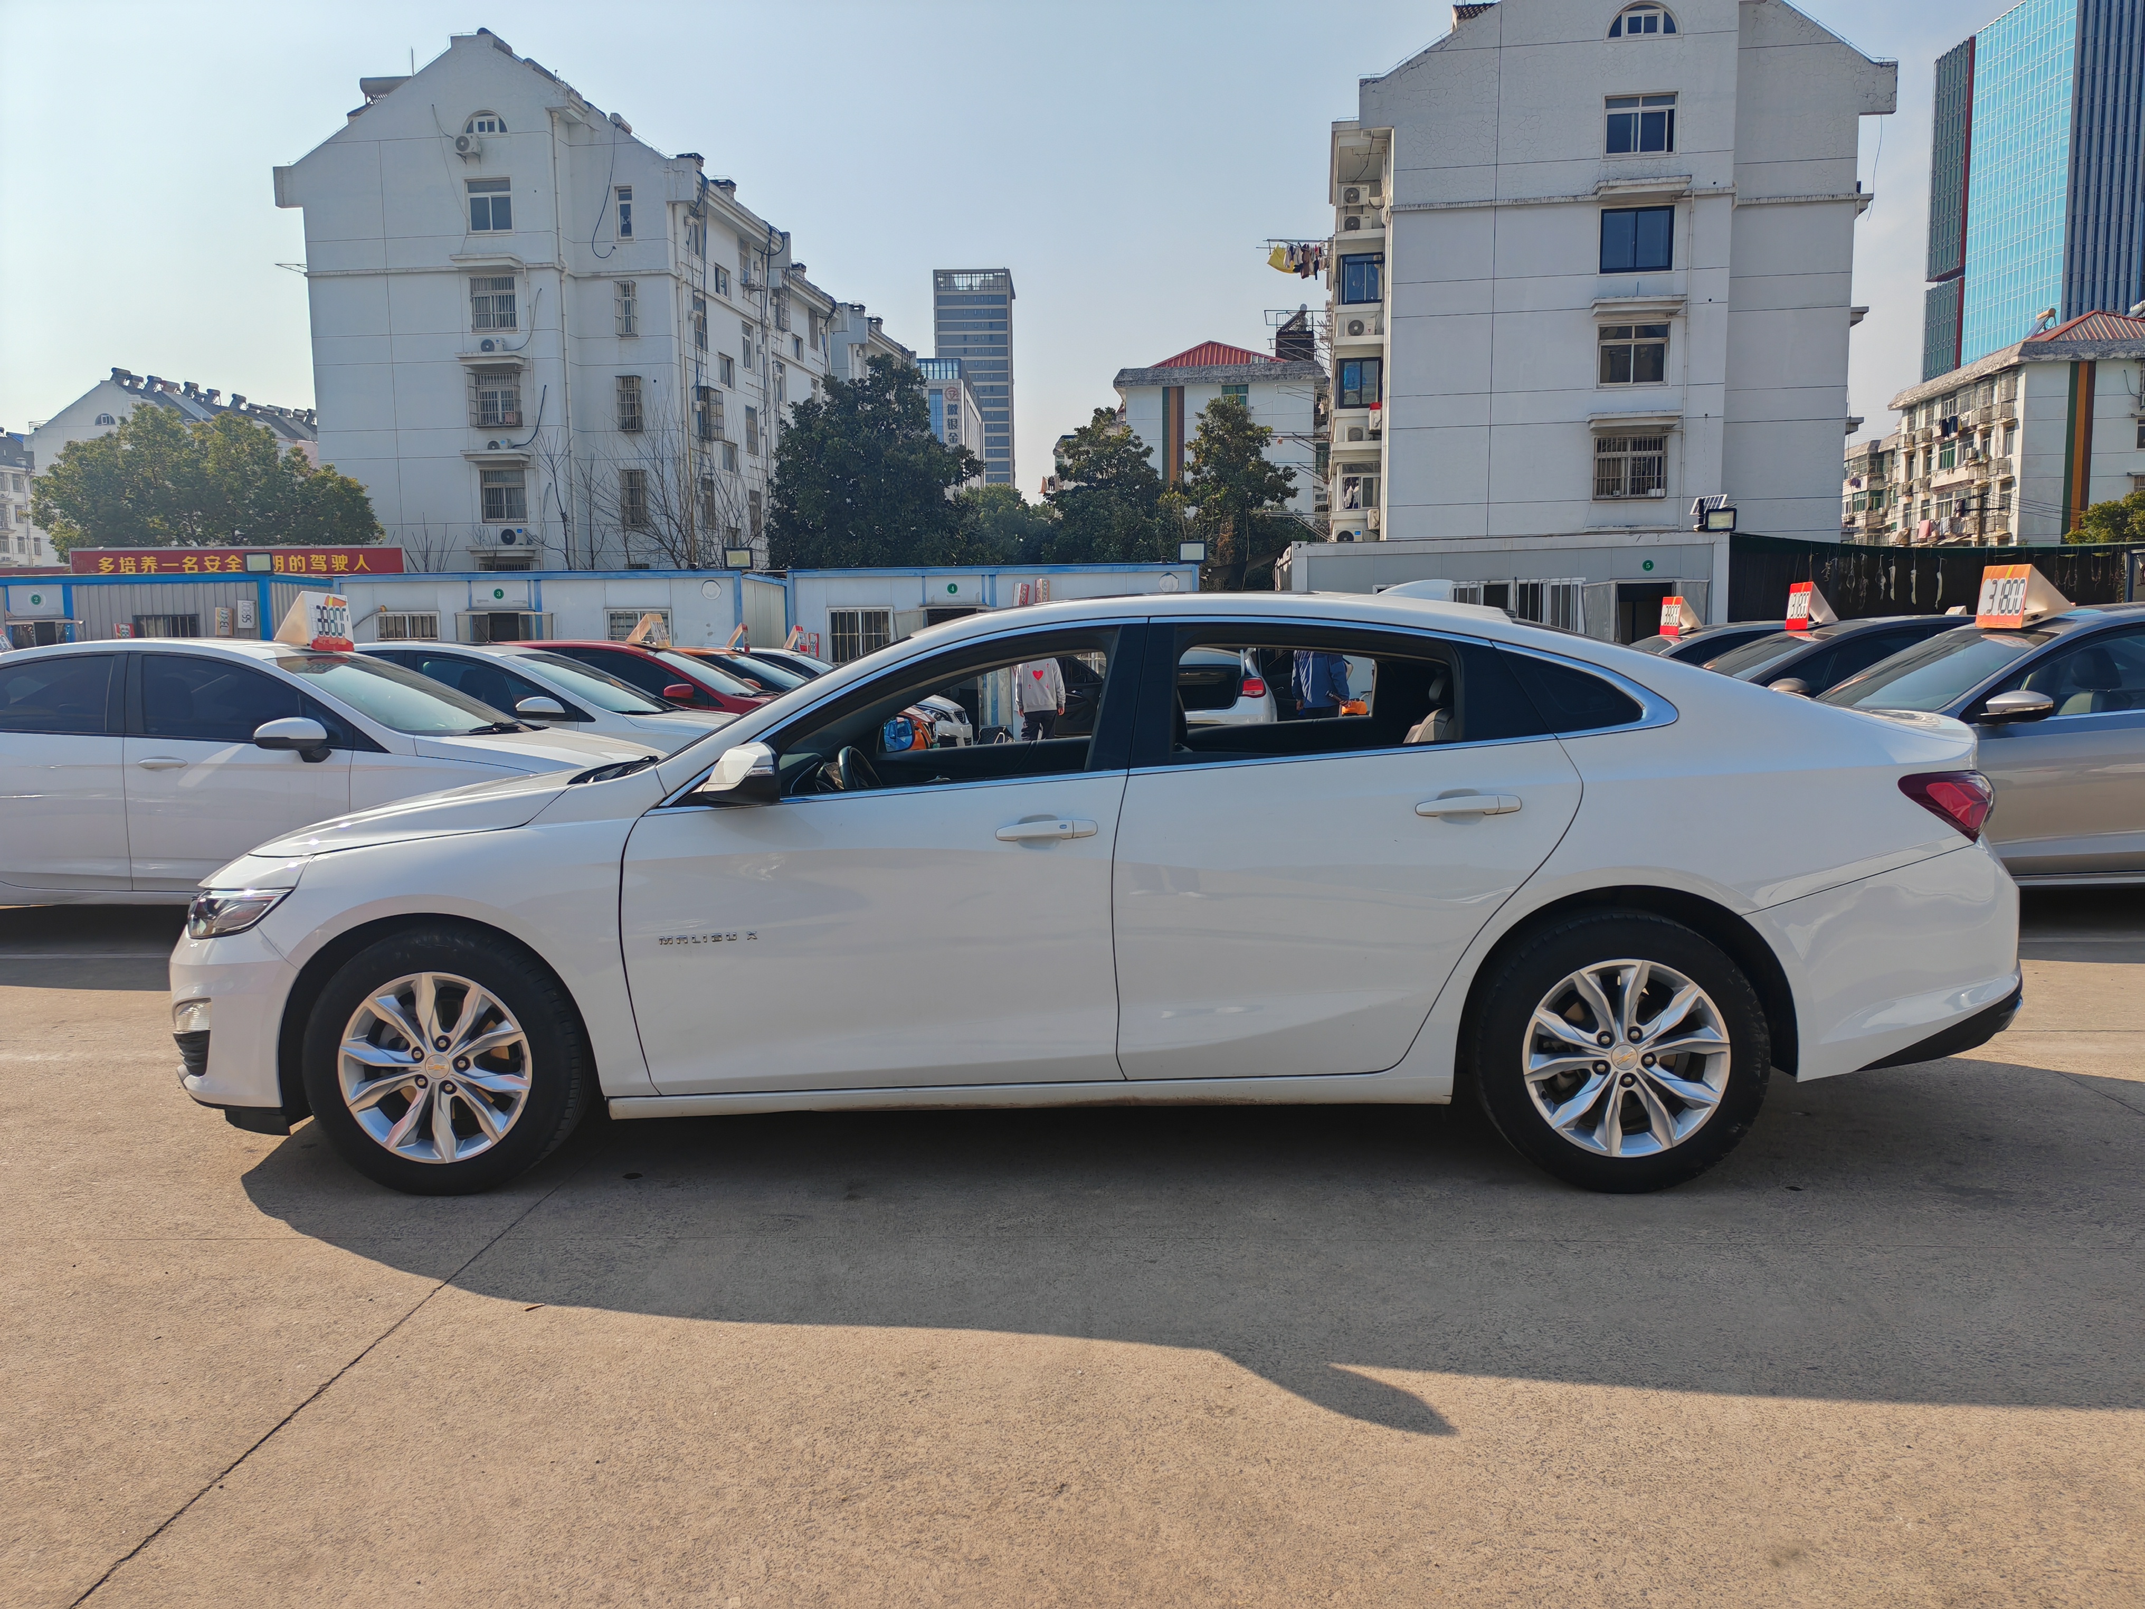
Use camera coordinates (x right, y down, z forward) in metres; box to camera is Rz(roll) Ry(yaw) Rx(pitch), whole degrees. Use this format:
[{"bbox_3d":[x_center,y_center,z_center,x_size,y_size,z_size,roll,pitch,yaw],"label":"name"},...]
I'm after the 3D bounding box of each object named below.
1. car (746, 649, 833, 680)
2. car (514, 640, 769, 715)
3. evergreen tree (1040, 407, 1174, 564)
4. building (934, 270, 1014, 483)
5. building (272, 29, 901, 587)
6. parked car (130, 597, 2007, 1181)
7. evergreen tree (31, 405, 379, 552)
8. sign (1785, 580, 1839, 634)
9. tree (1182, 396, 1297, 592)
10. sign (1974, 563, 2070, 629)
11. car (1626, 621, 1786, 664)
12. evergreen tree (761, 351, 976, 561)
[{"bbox_3d":[-3.600,-1.073,19.500,4.600,1.470,1.800,0,5,3],"label":"car"},{"bbox_3d":[-3.900,-0.638,14.200,4.600,1.470,1.800,0,5,3],"label":"car"},{"bbox_3d":[0.873,-6.090,41.609,3.320,7.480,3.320,-1,5,0],"label":"evergreen tree"},{"bbox_3d":[-27.497,-95.946,478.037,20.500,104.600,30.000,-1,5,0],"label":"building"},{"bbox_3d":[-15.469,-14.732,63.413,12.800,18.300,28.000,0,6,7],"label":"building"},{"bbox_3d":[0.003,0.128,4.824,4.930,1.468,1.854,0,5,1],"label":"parked car"},{"bbox_3d":[-19.912,-5.491,38.653,8.010,7.350,8.010,-1,5,0],"label":"evergreen tree"},{"bbox_3d":[4.853,-1.300,11.000,0.220,0.290,0.370,-11,5,-2],"label":"sign"},{"bbox_3d":[3.873,-5.727,38.630,2.660,7.250,2.660,-1,5,0],"label":"tree"},{"bbox_3d":[4.760,-1.037,8.350,0.270,0.290,0.430,-11,5,4],"label":"sign"},{"bbox_3d":[5.237,-0.712,13.293,4.600,1.460,1.790,-1,5,-2],"label":"car"},{"bbox_3d":[-4.753,-6.501,40.565,5.220,8.630,5.220,-1,5,0],"label":"evergreen tree"}]

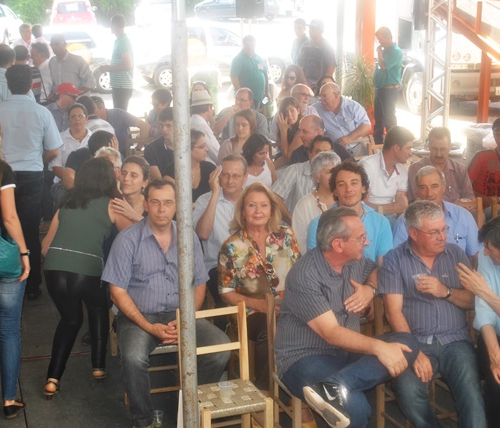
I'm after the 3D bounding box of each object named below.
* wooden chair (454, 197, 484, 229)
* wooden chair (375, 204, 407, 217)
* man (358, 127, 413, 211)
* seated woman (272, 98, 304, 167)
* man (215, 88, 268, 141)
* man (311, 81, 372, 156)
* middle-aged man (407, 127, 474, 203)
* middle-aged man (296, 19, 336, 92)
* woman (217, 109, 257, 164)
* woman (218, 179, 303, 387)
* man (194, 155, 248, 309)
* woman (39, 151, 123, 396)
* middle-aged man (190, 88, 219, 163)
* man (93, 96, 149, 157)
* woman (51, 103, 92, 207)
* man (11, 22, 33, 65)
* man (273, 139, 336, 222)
[{"bbox_3d":[1.506,0.376,6.330,0.390,0.880,0.420,-5,15,-16],"label":"wooden chair"},{"bbox_3d":[1.114,0.395,6.269,0.390,0.880,0.420,-4,15,-14],"label":"wooden chair"},{"bbox_3d":[1.040,0.091,6.321,0.540,1.300,0.780,-6,14,-22],"label":"man"},{"bbox_3d":[0.362,-0.458,8.705,0.520,1.263,0.800,2,14,9],"label":"seated woman"},{"bbox_3d":[-0.124,-0.651,9.584,0.550,1.280,0.720,1,14,8],"label":"man"},{"bbox_3d":[0.767,-0.562,8.933,0.680,1.351,0.850,5,15,21],"label":"man"},{"bbox_3d":[1.378,0.047,6.642,0.570,1.277,0.850,0,14,1],"label":"middle-aged man"},{"bbox_3d":[0.879,-1.662,12.166,0.560,1.780,0.360,2,14,10],"label":"middle-aged man"},{"bbox_3d":[-0.046,-0.172,7.536,0.480,1.270,0.780,-2,13,-4],"label":"woman"},{"bbox_3d":[0.063,0.488,5.128,0.470,1.270,0.750,-2,14,-6],"label":"woman"},{"bbox_3d":[-0.141,0.304,5.802,0.520,1.300,0.750,-1,14,-4],"label":"man"},{"bbox_3d":[-0.957,0.334,5.374,0.540,1.300,0.680,4,14,17],"label":"woman"},{"bbox_3d":[-0.348,-0.465,8.549,0.850,1.358,0.550,-5,15,-17],"label":"middle-aged man"},{"bbox_3d":[-1.318,-0.524,9.062,0.680,1.231,0.780,12,19,40],"label":"man"},{"bbox_3d":[-1.449,-0.224,7.790,0.500,1.280,0.780,-1,13,0],"label":"woman"},{"bbox_3d":[-2.970,-1.640,12.416,0.550,1.783,0.360,-7,16,-26],"label":"man"},{"bbox_3d":[0.484,0.165,6.136,0.560,1.270,0.800,-2,13,-8],"label":"man"}]

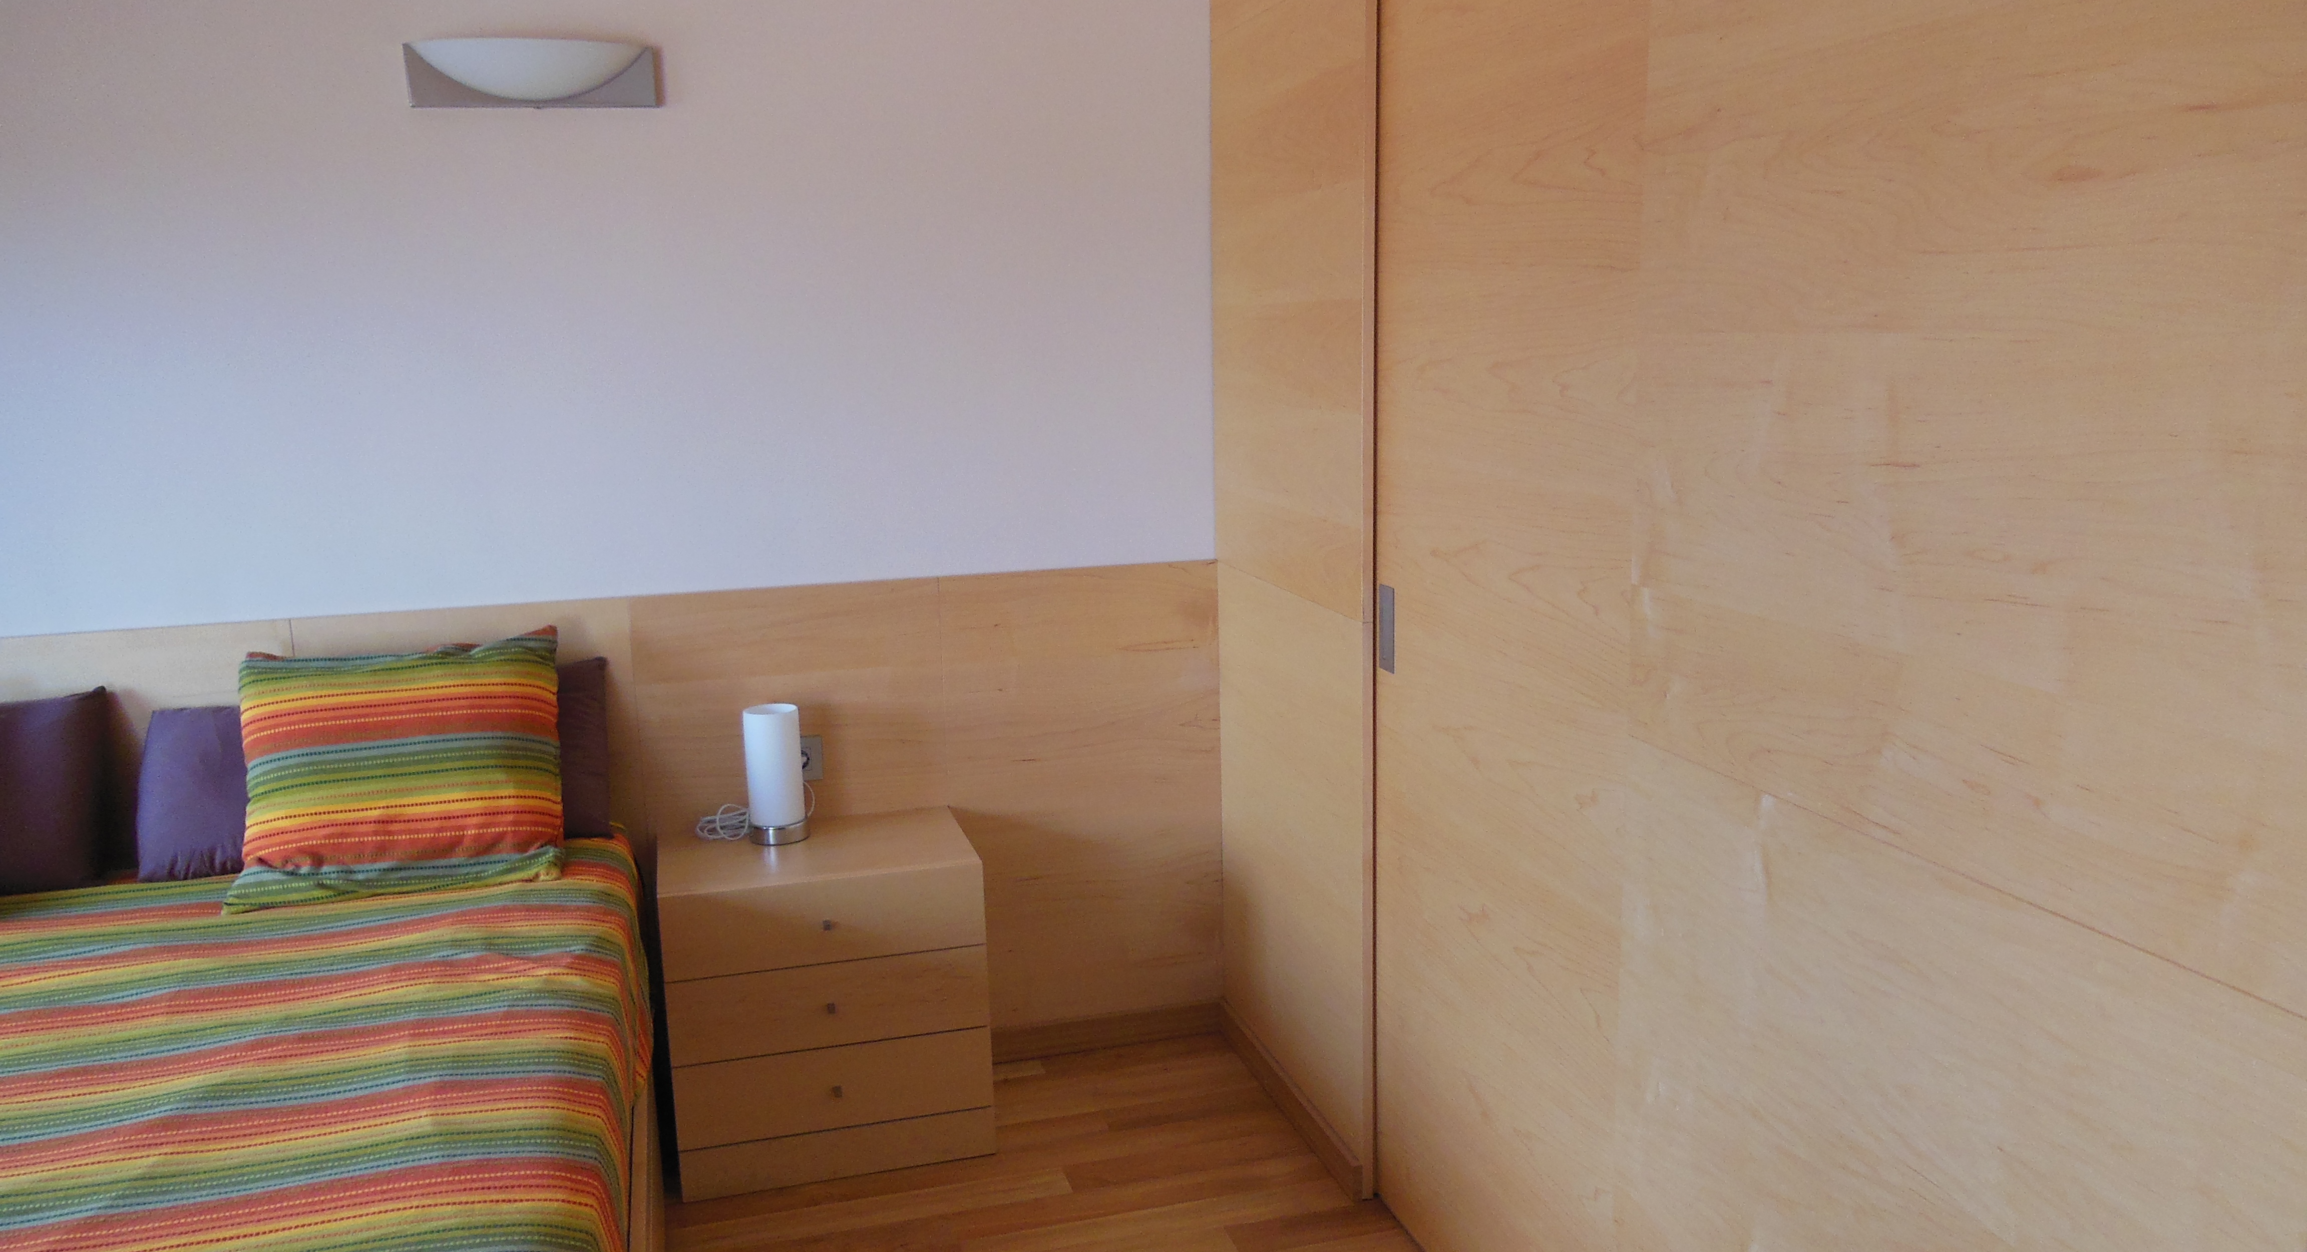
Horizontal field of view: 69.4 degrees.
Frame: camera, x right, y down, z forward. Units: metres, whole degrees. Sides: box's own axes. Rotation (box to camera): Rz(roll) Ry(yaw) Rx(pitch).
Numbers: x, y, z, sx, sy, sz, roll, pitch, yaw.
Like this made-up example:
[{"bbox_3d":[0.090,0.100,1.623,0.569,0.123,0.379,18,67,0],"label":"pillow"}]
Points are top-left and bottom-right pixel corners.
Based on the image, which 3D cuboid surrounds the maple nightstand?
[{"bbox_3d":[-0.611,0.684,3.097,0.551,0.559,0.375,-4,11,-16],"label":"maple nightstand"}]

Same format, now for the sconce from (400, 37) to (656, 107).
[{"bbox_3d":[-1.055,-0.942,2.848,0.405,0.102,0.115,-4,11,-16],"label":"sconce"}]

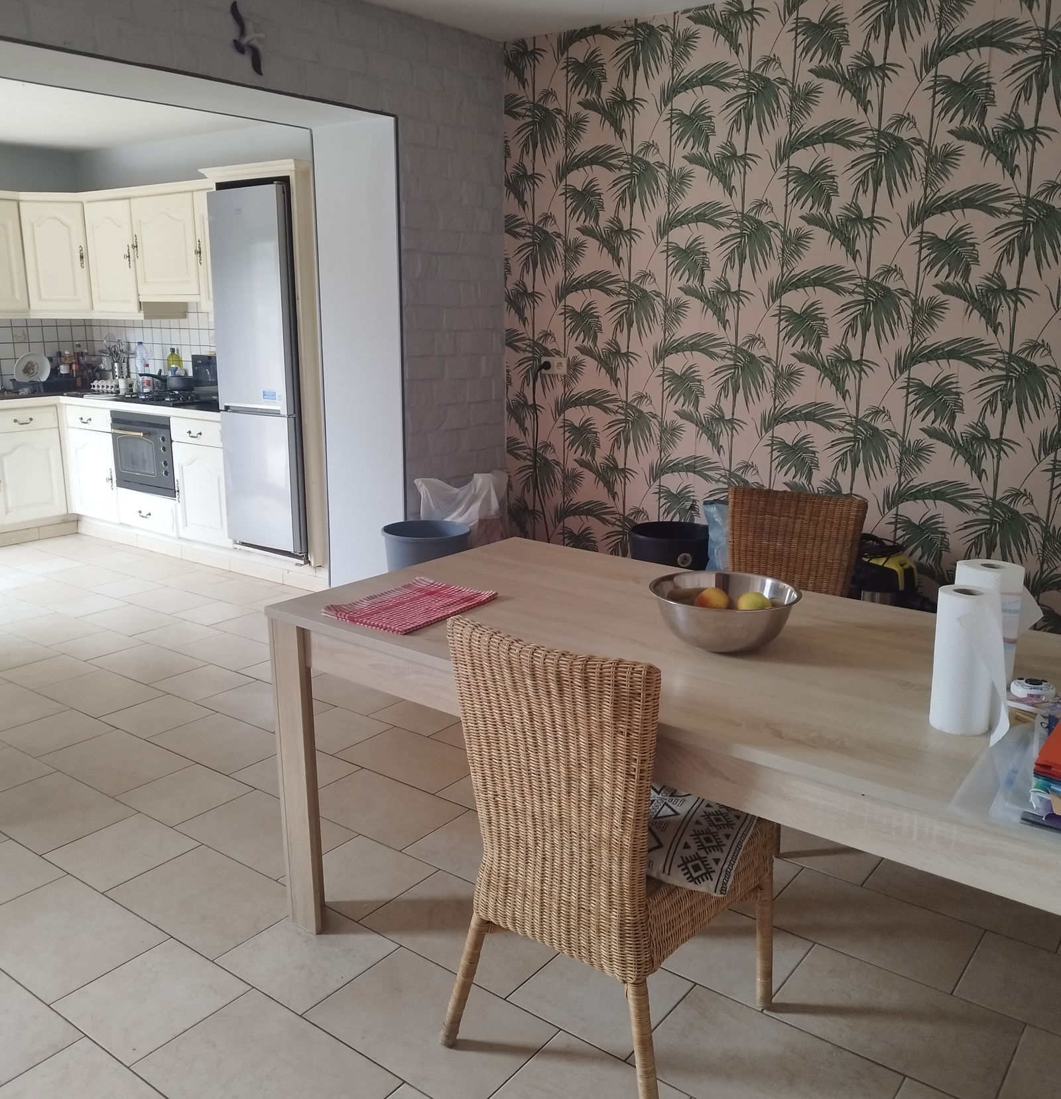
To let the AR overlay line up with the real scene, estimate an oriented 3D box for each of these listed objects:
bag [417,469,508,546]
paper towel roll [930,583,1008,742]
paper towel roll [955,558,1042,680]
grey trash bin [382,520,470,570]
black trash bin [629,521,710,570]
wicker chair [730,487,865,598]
[{"bbox_3d":[-0.207,0.010,4.506,0.360,0.700,0.330,5,14,19],"label":"bag"},{"bbox_3d":[0.699,0.177,1.568,0.100,0.221,0.095,7,15,24],"label":"paper towel roll"},{"bbox_3d":[0.803,0.139,1.731,0.122,0.222,0.110,7,15,25],"label":"paper towel roll"},{"bbox_3d":[-0.435,0.173,4.207,0.375,0.540,0.375,-1,14,-6],"label":"grey trash bin"},{"bbox_3d":[0.608,0.171,4.286,0.365,0.500,0.365,-2,13,-8],"label":"black trash bin"},{"bbox_3d":[0.666,0.328,2.813,0.490,0.910,0.550,8,15,28],"label":"wicker chair"}]

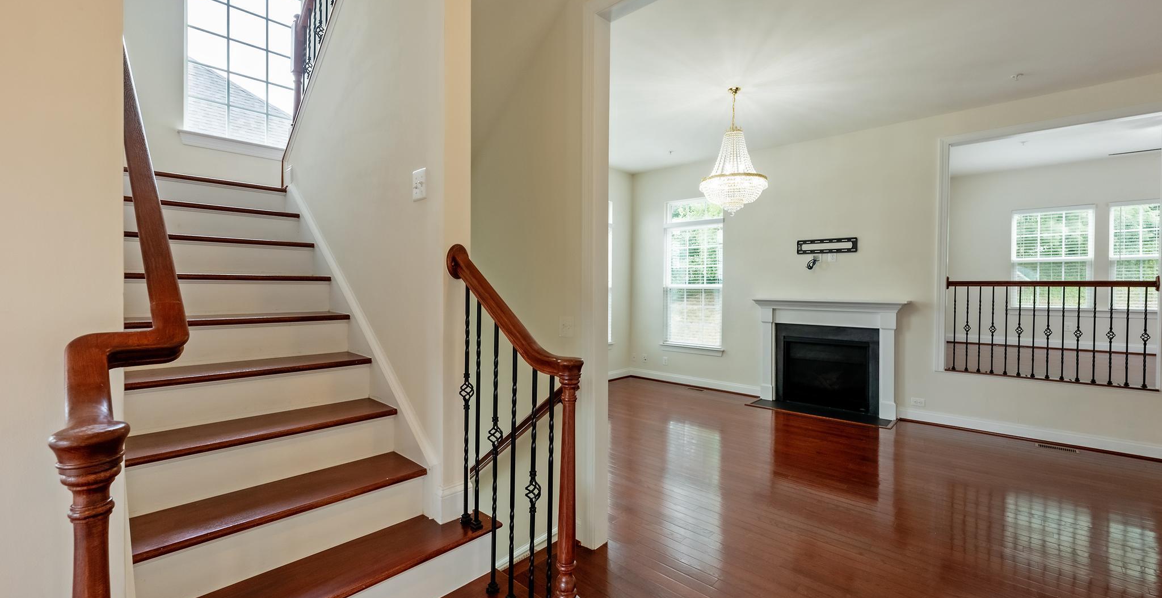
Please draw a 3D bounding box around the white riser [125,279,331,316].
[{"bbox_3d":[-1.648,-0.007,2.167,0.020,0.163,0.815,1,1,42],"label":"white riser"}]

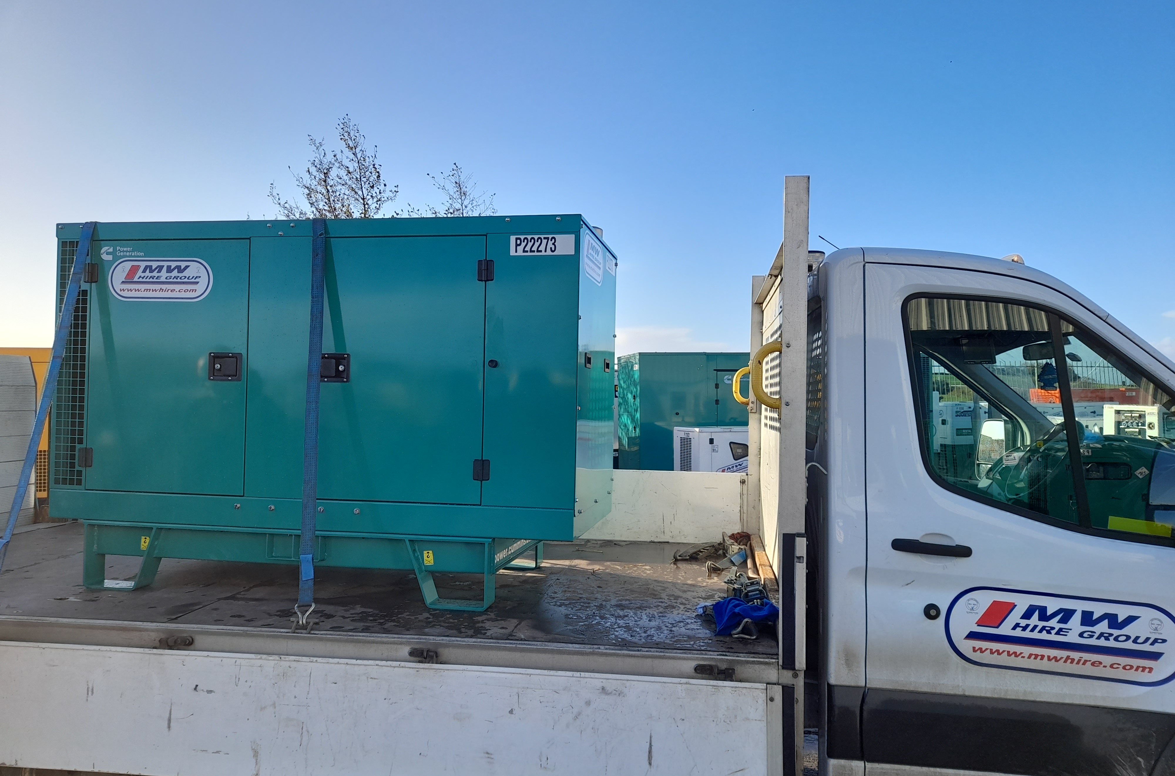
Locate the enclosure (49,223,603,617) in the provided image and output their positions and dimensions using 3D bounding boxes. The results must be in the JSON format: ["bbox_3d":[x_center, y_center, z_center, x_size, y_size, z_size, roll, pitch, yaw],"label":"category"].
[{"bbox_3d":[-0.998,0.090,3.629,2.115,1.424,0.924,1,-1,10],"label":"enclosure"}]

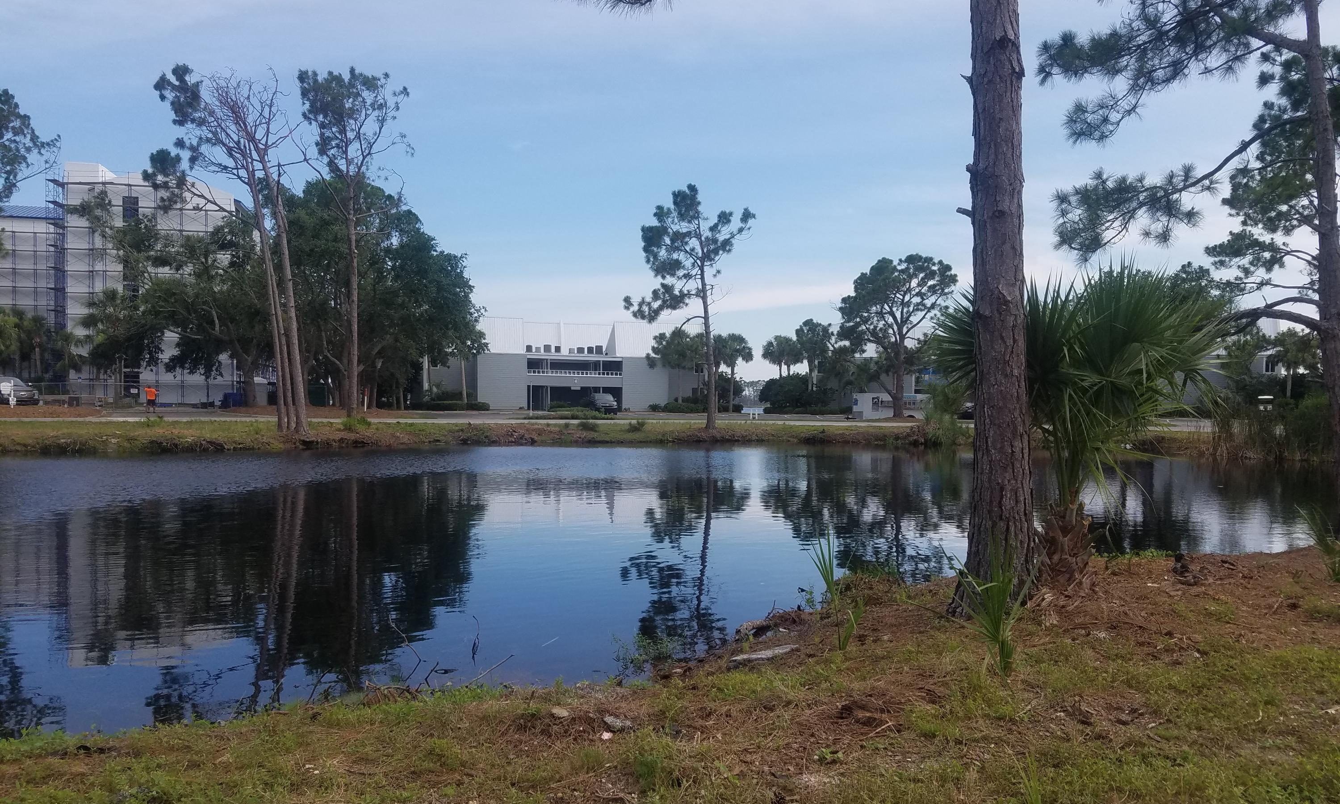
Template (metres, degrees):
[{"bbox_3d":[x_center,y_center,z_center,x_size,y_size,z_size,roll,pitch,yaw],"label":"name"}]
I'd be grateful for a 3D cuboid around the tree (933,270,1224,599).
[{"bbox_3d":[3.502,0.233,8.600,2.500,2.800,2.400,1,0,0],"label":"tree"}]

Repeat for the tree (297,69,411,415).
[{"bbox_3d":[-14.764,-7.235,47.000,5.330,16.670,5.000,1,0,0],"label":"tree"}]

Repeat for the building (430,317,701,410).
[{"bbox_3d":[-11.200,-3.740,104.300,26.800,8.800,14.000,0,0,-17],"label":"building"}]

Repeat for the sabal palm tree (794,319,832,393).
[{"bbox_3d":[13.680,-3.399,96.000,3.690,8.880,3.500,1,0,0],"label":"sabal palm tree"}]

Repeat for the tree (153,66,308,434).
[{"bbox_3d":[-19.199,-6.636,44.000,6.770,16.060,5.800,1,0,0],"label":"tree"}]

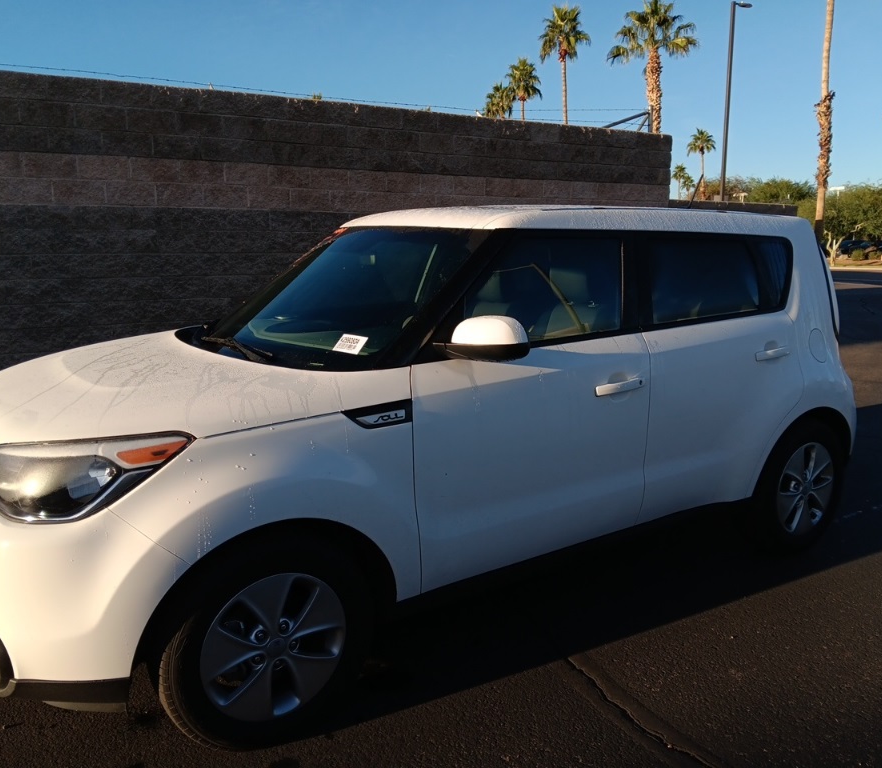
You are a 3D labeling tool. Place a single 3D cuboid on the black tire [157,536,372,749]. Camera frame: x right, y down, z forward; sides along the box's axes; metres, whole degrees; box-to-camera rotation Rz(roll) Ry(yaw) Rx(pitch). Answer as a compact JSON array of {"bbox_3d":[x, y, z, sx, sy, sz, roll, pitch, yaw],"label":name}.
[{"bbox_3d":[-0.517,0.742,2.284,0.645,0.645,0.210,-7,12,-32],"label":"black tire"}]

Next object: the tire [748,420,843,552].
[{"bbox_3d":[1.648,0.474,3.642,0.645,0.645,0.210,-7,12,-32],"label":"tire"}]

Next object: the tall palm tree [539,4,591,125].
[{"bbox_3d":[8.490,-16.768,53.497,3.448,18.032,3.448,1,10,9],"label":"tall palm tree"}]

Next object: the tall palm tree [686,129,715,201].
[{"bbox_3d":[29.077,-21.128,87.253,3.243,15.093,3.243,3,10,18],"label":"tall palm tree"}]

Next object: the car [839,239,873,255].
[{"bbox_3d":[37.726,-12.287,70.000,1.850,1.600,4.600,4,11,25],"label":"car"}]

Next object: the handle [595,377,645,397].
[{"bbox_3d":[0.648,0.014,2.799,0.230,0.045,0.047,-7,12,-32],"label":"handle"}]

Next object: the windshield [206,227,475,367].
[{"bbox_3d":[-0.431,-0.368,3.107,0.820,0.130,1.430,-46,29,-18],"label":"windshield"}]

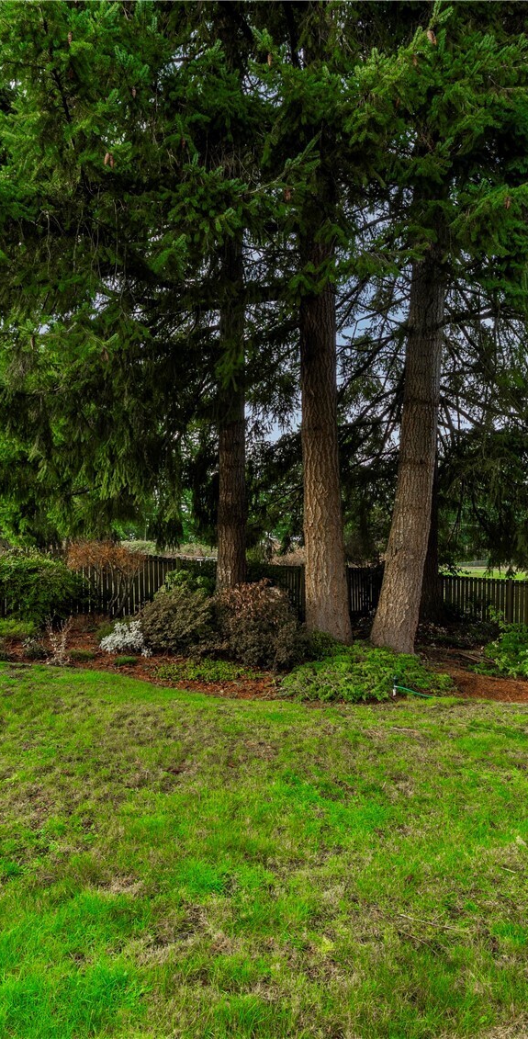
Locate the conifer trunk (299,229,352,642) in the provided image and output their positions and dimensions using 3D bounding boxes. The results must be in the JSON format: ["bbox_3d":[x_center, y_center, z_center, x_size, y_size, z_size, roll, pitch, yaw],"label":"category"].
[{"bbox_3d":[1.279,-1.693,10.700,0.980,8.600,0.920,0,0,0],"label":"conifer trunk"}]

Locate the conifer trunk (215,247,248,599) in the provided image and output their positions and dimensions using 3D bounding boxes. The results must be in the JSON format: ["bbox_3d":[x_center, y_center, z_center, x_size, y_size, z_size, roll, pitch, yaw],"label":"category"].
[{"bbox_3d":[-0.795,-2.326,12.800,0.740,9.330,0.720,0,0,0],"label":"conifer trunk"}]

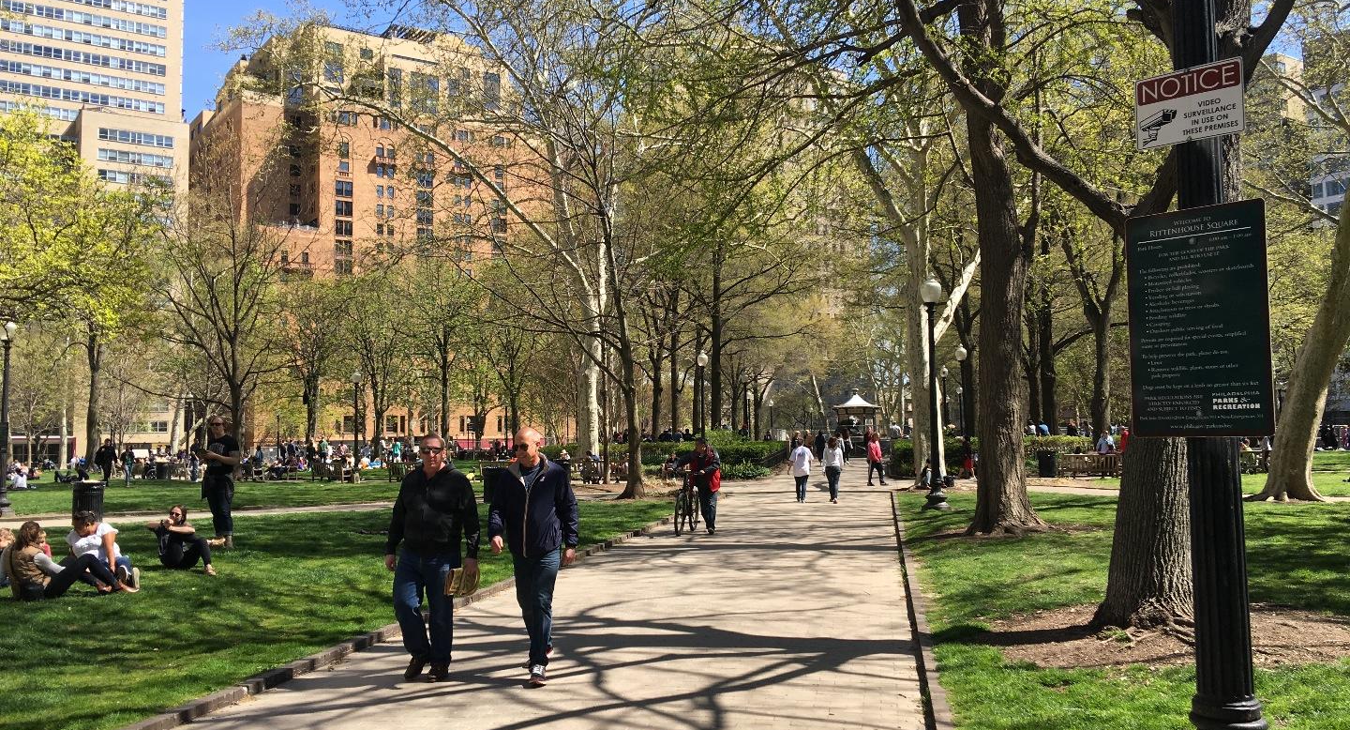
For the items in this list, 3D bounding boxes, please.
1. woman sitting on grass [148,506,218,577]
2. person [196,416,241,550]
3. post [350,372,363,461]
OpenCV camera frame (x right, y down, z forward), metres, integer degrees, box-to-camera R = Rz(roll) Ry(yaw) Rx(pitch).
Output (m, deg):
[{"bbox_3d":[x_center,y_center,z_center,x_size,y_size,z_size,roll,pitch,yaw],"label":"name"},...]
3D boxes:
[{"bbox_3d":[-5.786,2.065,13.300,0.570,0.780,0.840,3,-5,-43],"label":"woman sitting on grass"},{"bbox_3d":[-6.373,1.643,15.800,0.530,1.820,0.450,-2,-4,21],"label":"person"},{"bbox_3d":[-15.933,2.741,56.562,0.470,5.000,0.470,-1,-4,0],"label":"post"}]

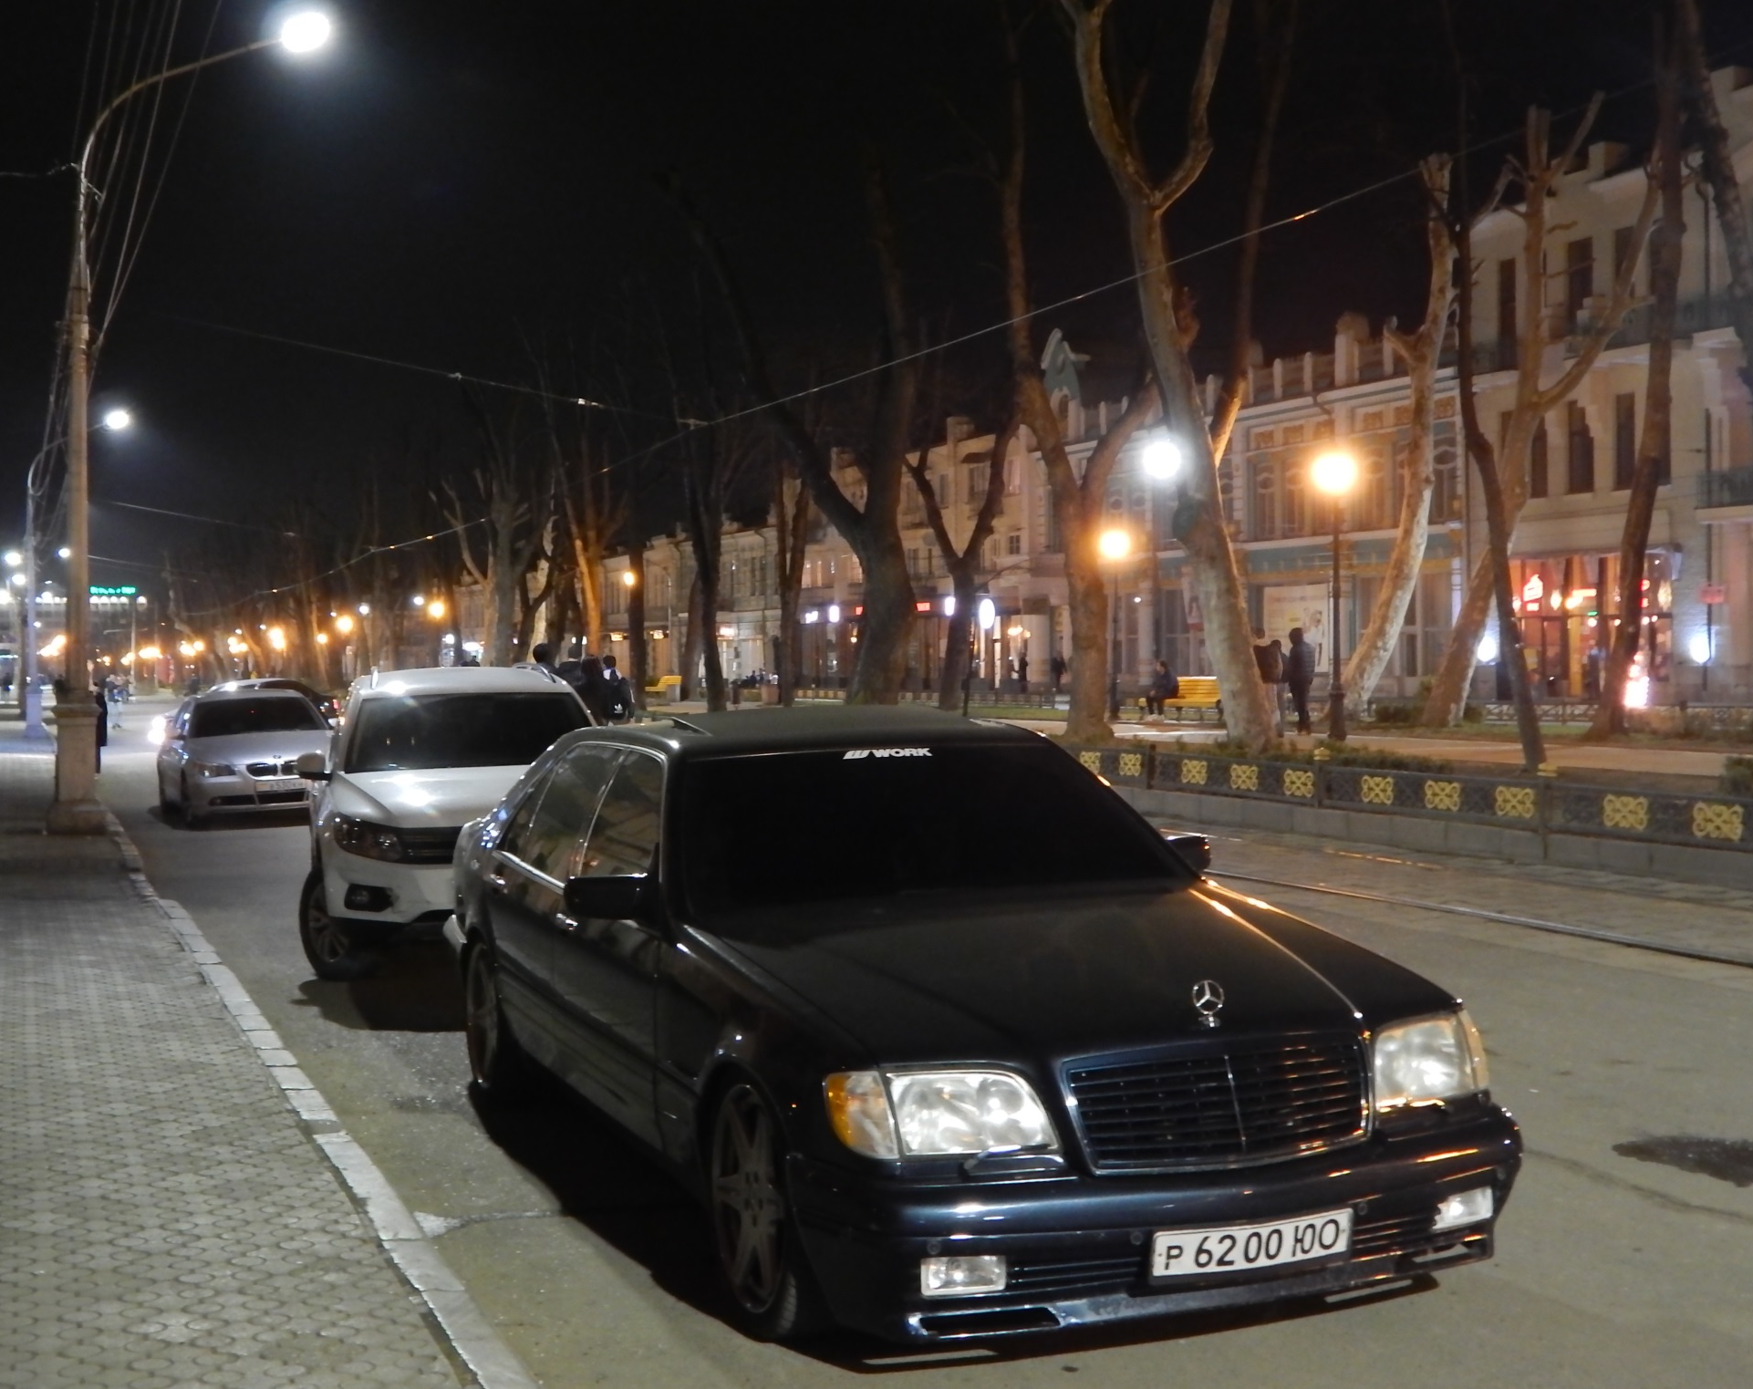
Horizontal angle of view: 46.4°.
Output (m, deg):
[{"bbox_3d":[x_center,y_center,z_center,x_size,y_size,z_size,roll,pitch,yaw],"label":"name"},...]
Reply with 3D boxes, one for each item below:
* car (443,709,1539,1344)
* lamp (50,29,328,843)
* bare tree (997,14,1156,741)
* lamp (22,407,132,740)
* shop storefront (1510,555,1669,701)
[{"bbox_3d":[-0.151,0.806,6.773,1.890,1.470,5.160,-1,1,-22],"label":"car"},{"bbox_3d":[-6.520,-2.660,19.500,2.600,7.900,0.560,0,1,-23],"label":"lamp"},{"bbox_3d":[3.069,-5.002,31.500,2.200,11.300,2.600,0,1,-23],"label":"bare tree"},{"bbox_3d":[-19.750,-3.030,50.400,2.600,8.200,0.550,0,1,-23],"label":"lamp"},{"bbox_3d":[19.500,-1.900,56.100,0.700,4.000,6.300,0,1,-23],"label":"shop storefront"}]

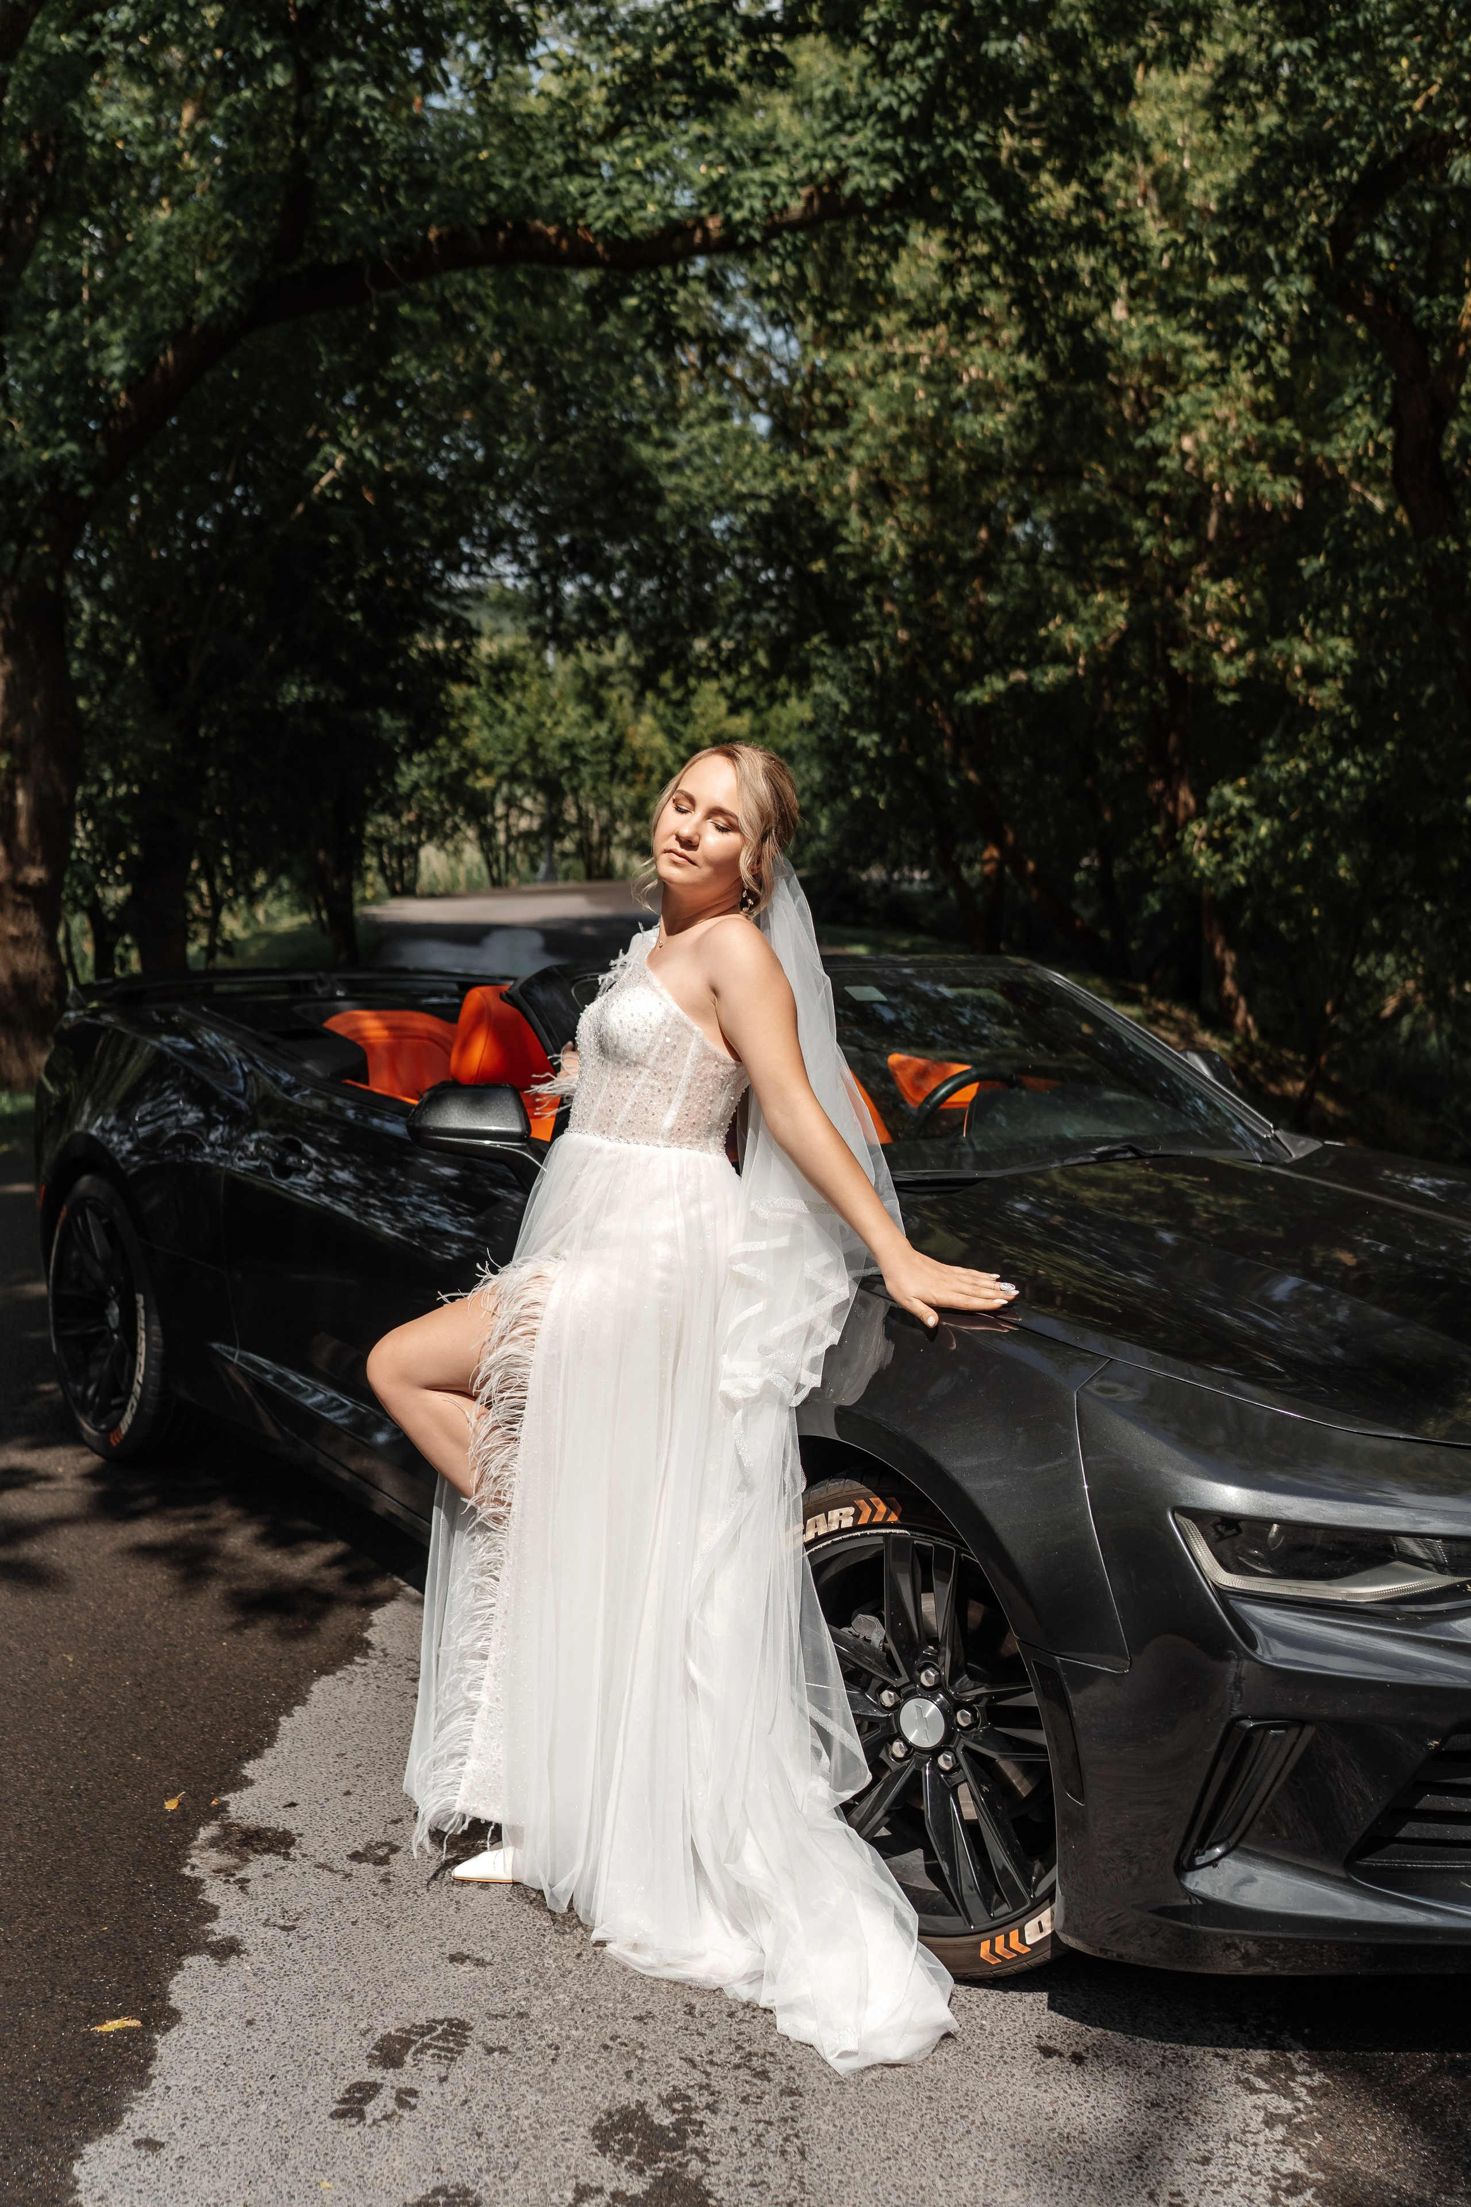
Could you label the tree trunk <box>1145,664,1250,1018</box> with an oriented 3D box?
[{"bbox_3d":[3.473,-1.948,16.000,0.700,2.850,0.550,1,7,0],"label":"tree trunk"}]

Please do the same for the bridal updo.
[{"bbox_3d":[-0.017,-0.378,2.930,0.180,0.225,0.210,17,3,34],"label":"bridal updo"}]

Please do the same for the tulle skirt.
[{"bbox_3d":[-0.100,0.563,2.910,0.500,1.060,0.780,-5,9,-43],"label":"tulle skirt"}]

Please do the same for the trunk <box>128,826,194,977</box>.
[{"bbox_3d":[-4.283,-1.421,16.000,0.450,1.450,0.450,1,7,0],"label":"trunk"}]

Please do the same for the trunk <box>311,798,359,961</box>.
[{"bbox_3d":[-3.730,-2.033,20.000,0.420,1.600,0.420,1,7,0],"label":"trunk"}]

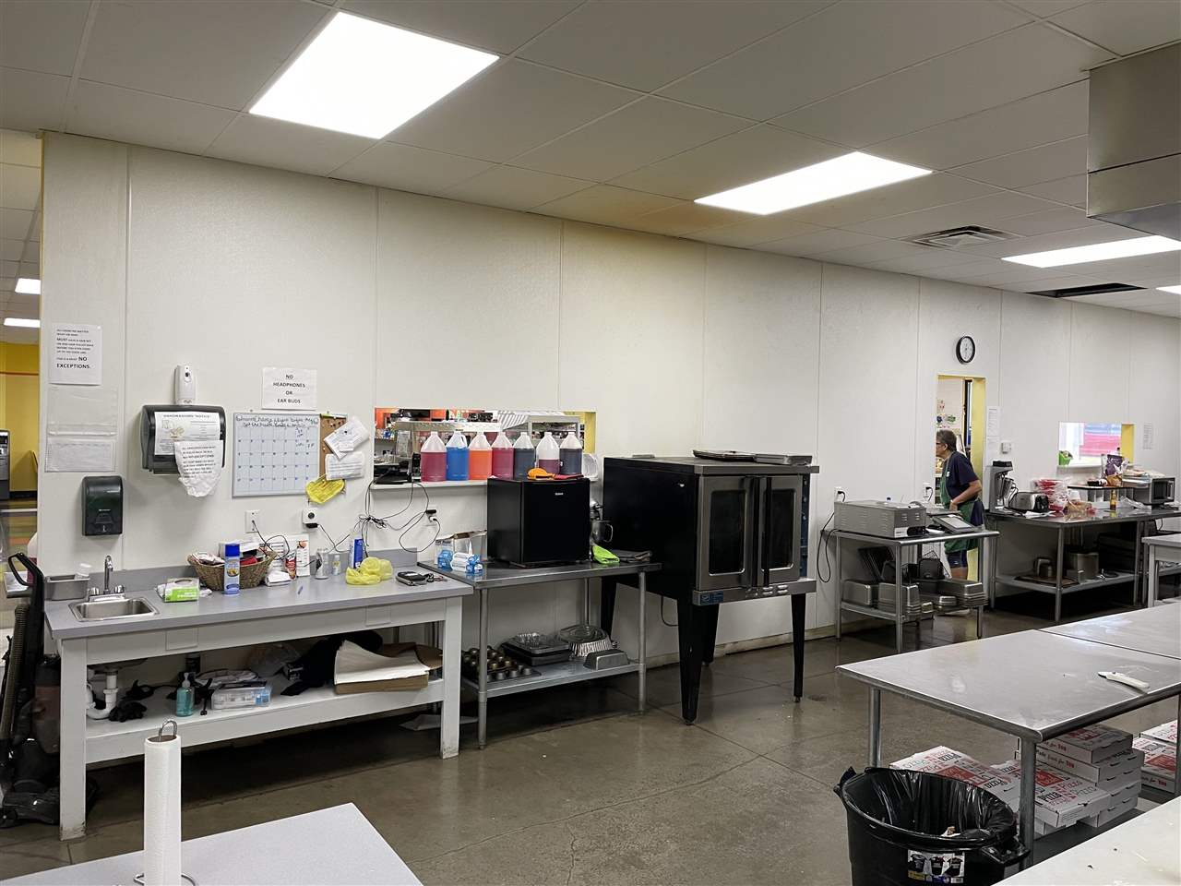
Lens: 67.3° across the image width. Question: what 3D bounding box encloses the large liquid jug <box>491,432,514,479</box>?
[{"bbox_3d":[-0.544,0.081,5.511,0.150,0.295,0.150,1,2,0],"label":"large liquid jug"}]

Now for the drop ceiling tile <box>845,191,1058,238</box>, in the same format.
[{"bbox_3d":[2.175,-1.376,5.421,0.600,0.020,1.200,0,2,-34],"label":"drop ceiling tile"}]

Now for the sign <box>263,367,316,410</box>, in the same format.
[{"bbox_3d":[-1.573,-0.281,4.645,0.277,0.213,0.010,0,1,-34],"label":"sign"}]

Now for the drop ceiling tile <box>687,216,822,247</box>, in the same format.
[{"bbox_3d":[1.102,-1.414,5.936,0.600,0.020,0.810,0,2,-34],"label":"drop ceiling tile"}]

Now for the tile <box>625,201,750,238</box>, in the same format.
[{"bbox_3d":[0.588,-1.407,5.609,0.610,0.030,0.775,0,1,-34],"label":"tile"}]

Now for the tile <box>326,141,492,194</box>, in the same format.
[{"bbox_3d":[-0.928,-1.419,4.589,0.610,0.020,0.814,0,2,-34],"label":"tile"}]

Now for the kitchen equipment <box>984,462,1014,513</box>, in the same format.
[{"bbox_3d":[3.731,0.395,8.070,0.190,0.475,0.280,0,2,-34],"label":"kitchen equipment"}]

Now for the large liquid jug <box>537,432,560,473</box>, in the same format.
[{"bbox_3d":[-0.267,0.086,5.625,0.150,0.296,0.150,1,2,0],"label":"large liquid jug"}]

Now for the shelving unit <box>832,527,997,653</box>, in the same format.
[{"bbox_3d":[2.563,1.128,6.983,1.230,0.865,0.620,0,2,-34],"label":"shelving unit"}]

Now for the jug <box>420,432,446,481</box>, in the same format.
[{"bbox_3d":[-0.927,0.082,5.256,0.150,0.295,0.150,1,2,0],"label":"jug"}]

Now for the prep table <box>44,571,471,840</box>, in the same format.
[{"bbox_3d":[-1.563,1.132,4.285,1.804,0.850,0.780,0,2,-34],"label":"prep table"}]

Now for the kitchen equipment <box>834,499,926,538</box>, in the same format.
[{"bbox_3d":[2.225,0.589,6.801,0.395,0.218,0.550,0,2,-34],"label":"kitchen equipment"}]

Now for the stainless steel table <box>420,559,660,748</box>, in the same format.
[{"bbox_3d":[-0.297,1.124,5.143,1.210,0.870,0.750,0,2,-34],"label":"stainless steel table"}]

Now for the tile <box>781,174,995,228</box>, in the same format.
[{"bbox_3d":[1.667,-1.376,5.084,0.600,0.020,1.200,0,2,-34],"label":"tile"}]

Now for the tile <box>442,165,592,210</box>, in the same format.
[{"bbox_3d":[-0.420,-1.419,4.927,0.610,0.020,0.814,0,2,-34],"label":"tile"}]

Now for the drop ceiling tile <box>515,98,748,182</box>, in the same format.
[{"bbox_3d":[0.136,-1.383,4.101,0.610,0.030,1.215,0,1,-34],"label":"drop ceiling tile"}]

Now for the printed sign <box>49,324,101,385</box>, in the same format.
[{"bbox_3d":[-2.404,-0.410,4.149,0.212,0.278,0.006,0,2,-34],"label":"printed sign"}]

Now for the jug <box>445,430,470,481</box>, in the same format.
[{"bbox_3d":[-0.788,0.072,5.242,0.147,0.295,0.147,0,1,-34],"label":"jug"}]

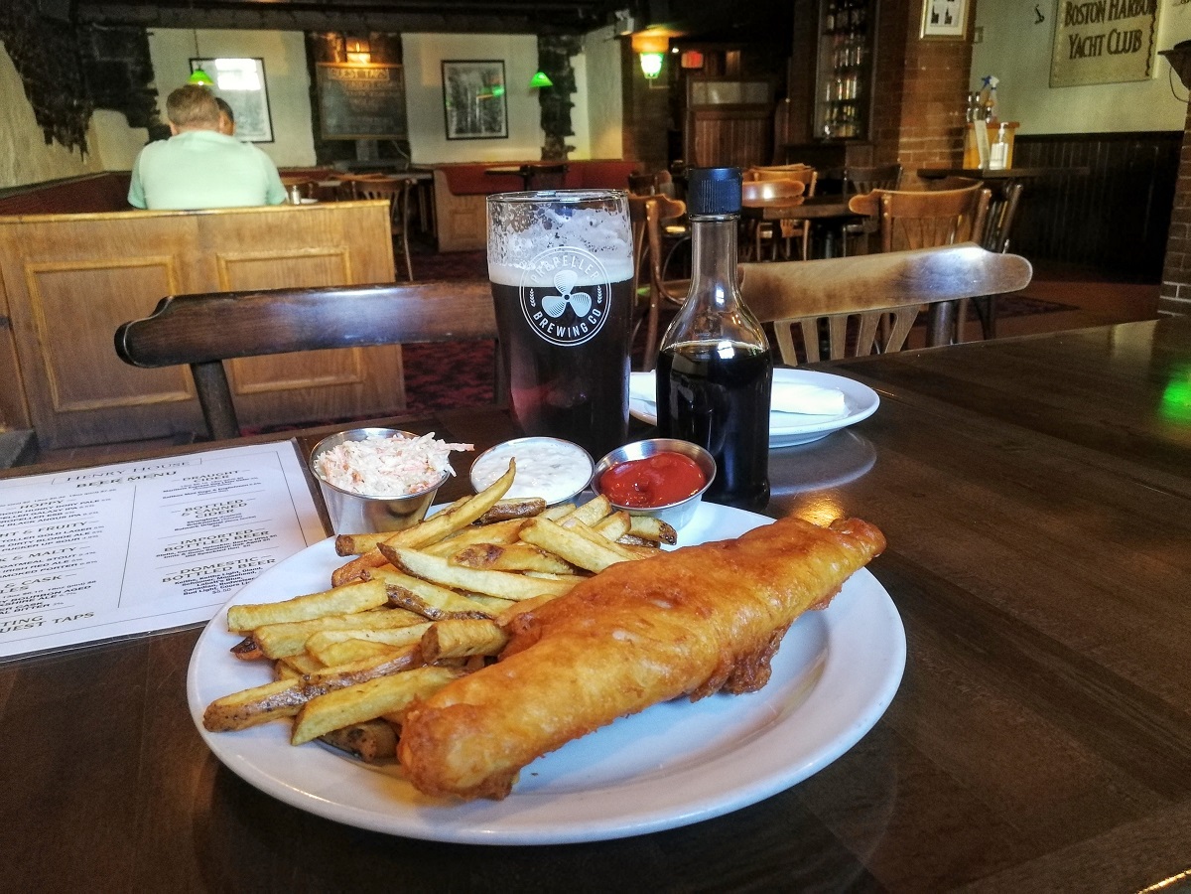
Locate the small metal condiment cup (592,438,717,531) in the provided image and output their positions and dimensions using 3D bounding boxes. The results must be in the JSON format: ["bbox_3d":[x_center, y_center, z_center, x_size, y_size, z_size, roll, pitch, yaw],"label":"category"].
[{"bbox_3d":[0.031,0.025,0.467,0.062,0.030,0.062,-6,32,4],"label":"small metal condiment cup"}]

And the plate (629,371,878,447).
[{"bbox_3d":[0.116,-0.029,0.718,0.202,0.023,0.202,-1,18,0],"label":"plate"}]

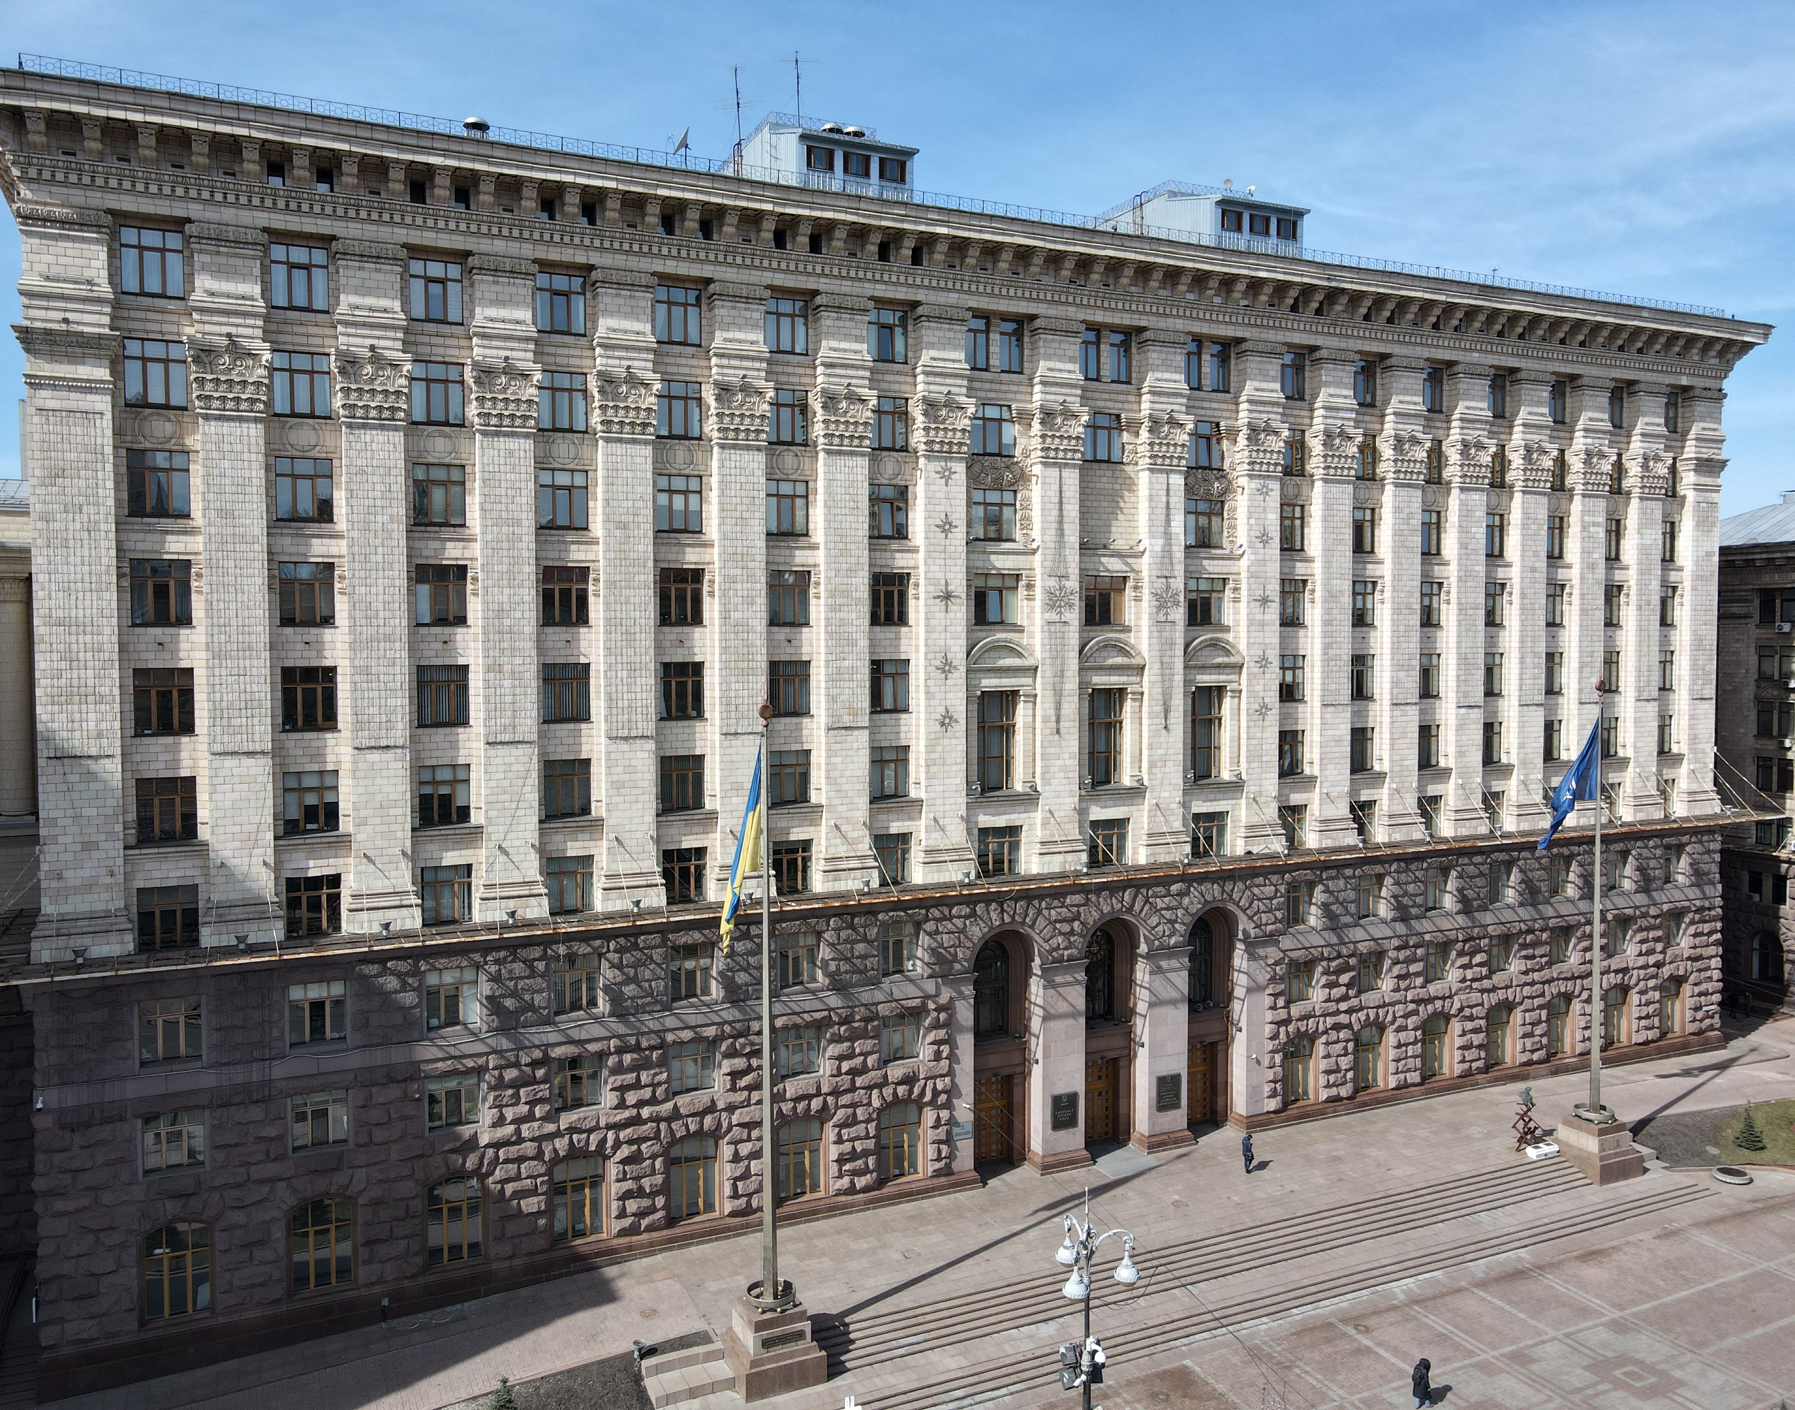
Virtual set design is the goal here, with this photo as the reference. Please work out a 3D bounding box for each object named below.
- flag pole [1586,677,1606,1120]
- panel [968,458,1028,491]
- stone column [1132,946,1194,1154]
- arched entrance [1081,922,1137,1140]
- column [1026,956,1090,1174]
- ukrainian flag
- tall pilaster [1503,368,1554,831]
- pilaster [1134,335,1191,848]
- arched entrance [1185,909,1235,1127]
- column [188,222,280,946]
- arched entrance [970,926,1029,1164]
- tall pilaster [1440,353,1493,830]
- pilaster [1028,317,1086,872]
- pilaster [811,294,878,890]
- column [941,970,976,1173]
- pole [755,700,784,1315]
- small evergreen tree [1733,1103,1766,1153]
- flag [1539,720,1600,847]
[{"bbox_3d":[33.472,9.223,62.212,0.500,21.180,0.500,-2,3,-24],"label":"flag pole"},{"bbox_3d":[4.312,-9.974,56.203,2.776,1.388,0.297,-1,3,-24],"label":"panel"},{"bbox_3d":[12.350,15.748,60.348,2.875,9.320,1.438,-1,3,-24],"label":"stone column"},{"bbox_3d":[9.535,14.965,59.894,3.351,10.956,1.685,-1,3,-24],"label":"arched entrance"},{"bbox_3d":[7.275,15.878,58.077,2.855,9.320,1.438,-1,3,-24],"label":"column"},{"bbox_3d":[-5.055,4.658,42.680,1.487,6.859,0.496,-1,3,-13],"label":"ukrainian flag"},{"bbox_3d":[35.481,-5.774,73.055,2.450,25.400,0.950,-2,3,-24],"label":"tall pilaster"},{"bbox_3d":[12.884,-5.170,63.149,2.450,25.400,0.950,-2,3,-24],"label":"pilaster"},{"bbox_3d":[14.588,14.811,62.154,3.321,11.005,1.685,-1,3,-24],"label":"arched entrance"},{"bbox_3d":[-23.849,-4.187,47.046,2.450,25.400,0.950,-2,3,-24],"label":"column"},{"bbox_3d":[4.910,16.226,60.545,3.100,10.900,1.200,-2,3,-24],"label":"arched entrance"},{"bbox_3d":[31.224,-5.660,71.189,2.450,25.400,0.950,-2,3,-24],"label":"tall pilaster"},{"bbox_3d":[7.510,-5.026,60.793,2.450,25.400,0.950,-2,3,-24],"label":"pilaster"},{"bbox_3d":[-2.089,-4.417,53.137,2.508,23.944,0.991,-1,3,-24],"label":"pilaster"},{"bbox_3d":[2.823,16.788,59.486,1.350,8.950,1.000,-2,3,-24],"label":"column"},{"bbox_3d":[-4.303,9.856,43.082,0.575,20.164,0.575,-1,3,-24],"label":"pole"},{"bbox_3d":[42.654,21.023,65.180,1.450,2.250,1.450,-2,3,-24],"label":"small evergreen tree"},{"bbox_3d":[30.431,3.484,59.061,2.776,5.947,0.595,0,3,3],"label":"flag"}]

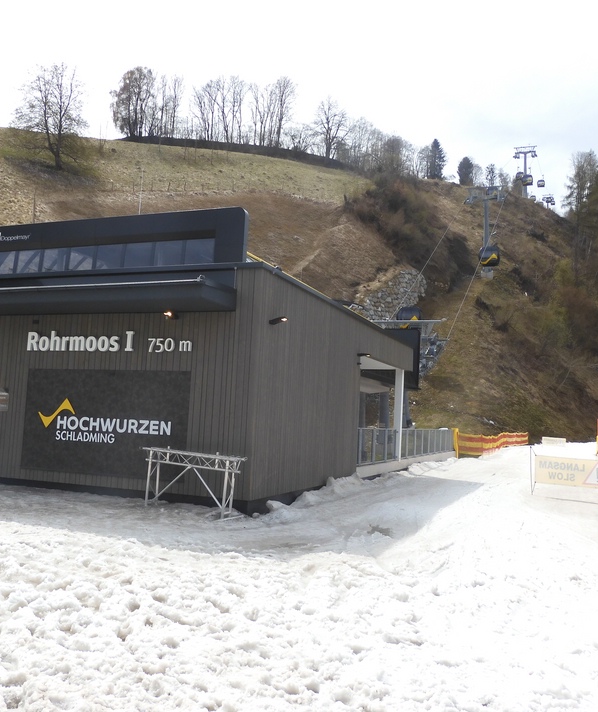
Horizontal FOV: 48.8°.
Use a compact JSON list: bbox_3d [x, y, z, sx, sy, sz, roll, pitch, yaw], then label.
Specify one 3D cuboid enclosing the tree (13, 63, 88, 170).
[{"bbox_3d":[-39.624,-38.189,105.000,10.998,16.963,10.668,5,-6,-22],"label":"tree"}]

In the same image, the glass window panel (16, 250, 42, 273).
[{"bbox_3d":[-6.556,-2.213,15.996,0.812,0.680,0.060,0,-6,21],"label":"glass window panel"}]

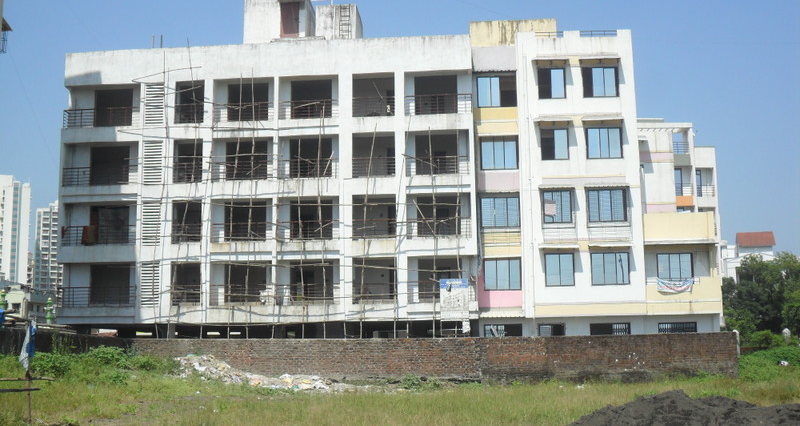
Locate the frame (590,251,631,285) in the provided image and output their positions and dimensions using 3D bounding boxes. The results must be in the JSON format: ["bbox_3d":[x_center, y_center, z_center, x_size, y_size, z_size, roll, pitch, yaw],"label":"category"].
[{"bbox_3d":[9.639,2.560,46.595,1.753,1.496,0.120,-1,-9,3],"label":"frame"}]

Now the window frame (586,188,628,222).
[{"bbox_3d":[9.608,-0.327,47.062,1.747,1.524,0.120,-1,-9,3],"label":"window frame"}]

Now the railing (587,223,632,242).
[{"bbox_3d":[9.653,0.955,46.801,2.066,0.764,0.350,-1,-8,4],"label":"railing"}]

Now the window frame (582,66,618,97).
[{"bbox_3d":[9.516,-6.170,48.038,1.646,1.465,0.150,-1,-8,4],"label":"window frame"}]

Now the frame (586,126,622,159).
[{"bbox_3d":[9.564,-3.246,47.536,1.670,1.502,0.120,-1,-9,3],"label":"frame"}]

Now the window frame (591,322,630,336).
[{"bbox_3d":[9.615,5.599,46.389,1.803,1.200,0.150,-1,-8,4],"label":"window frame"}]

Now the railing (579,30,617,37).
[{"bbox_3d":[9.456,-8.526,48.363,1.759,0.335,0.060,-1,-9,3],"label":"railing"}]

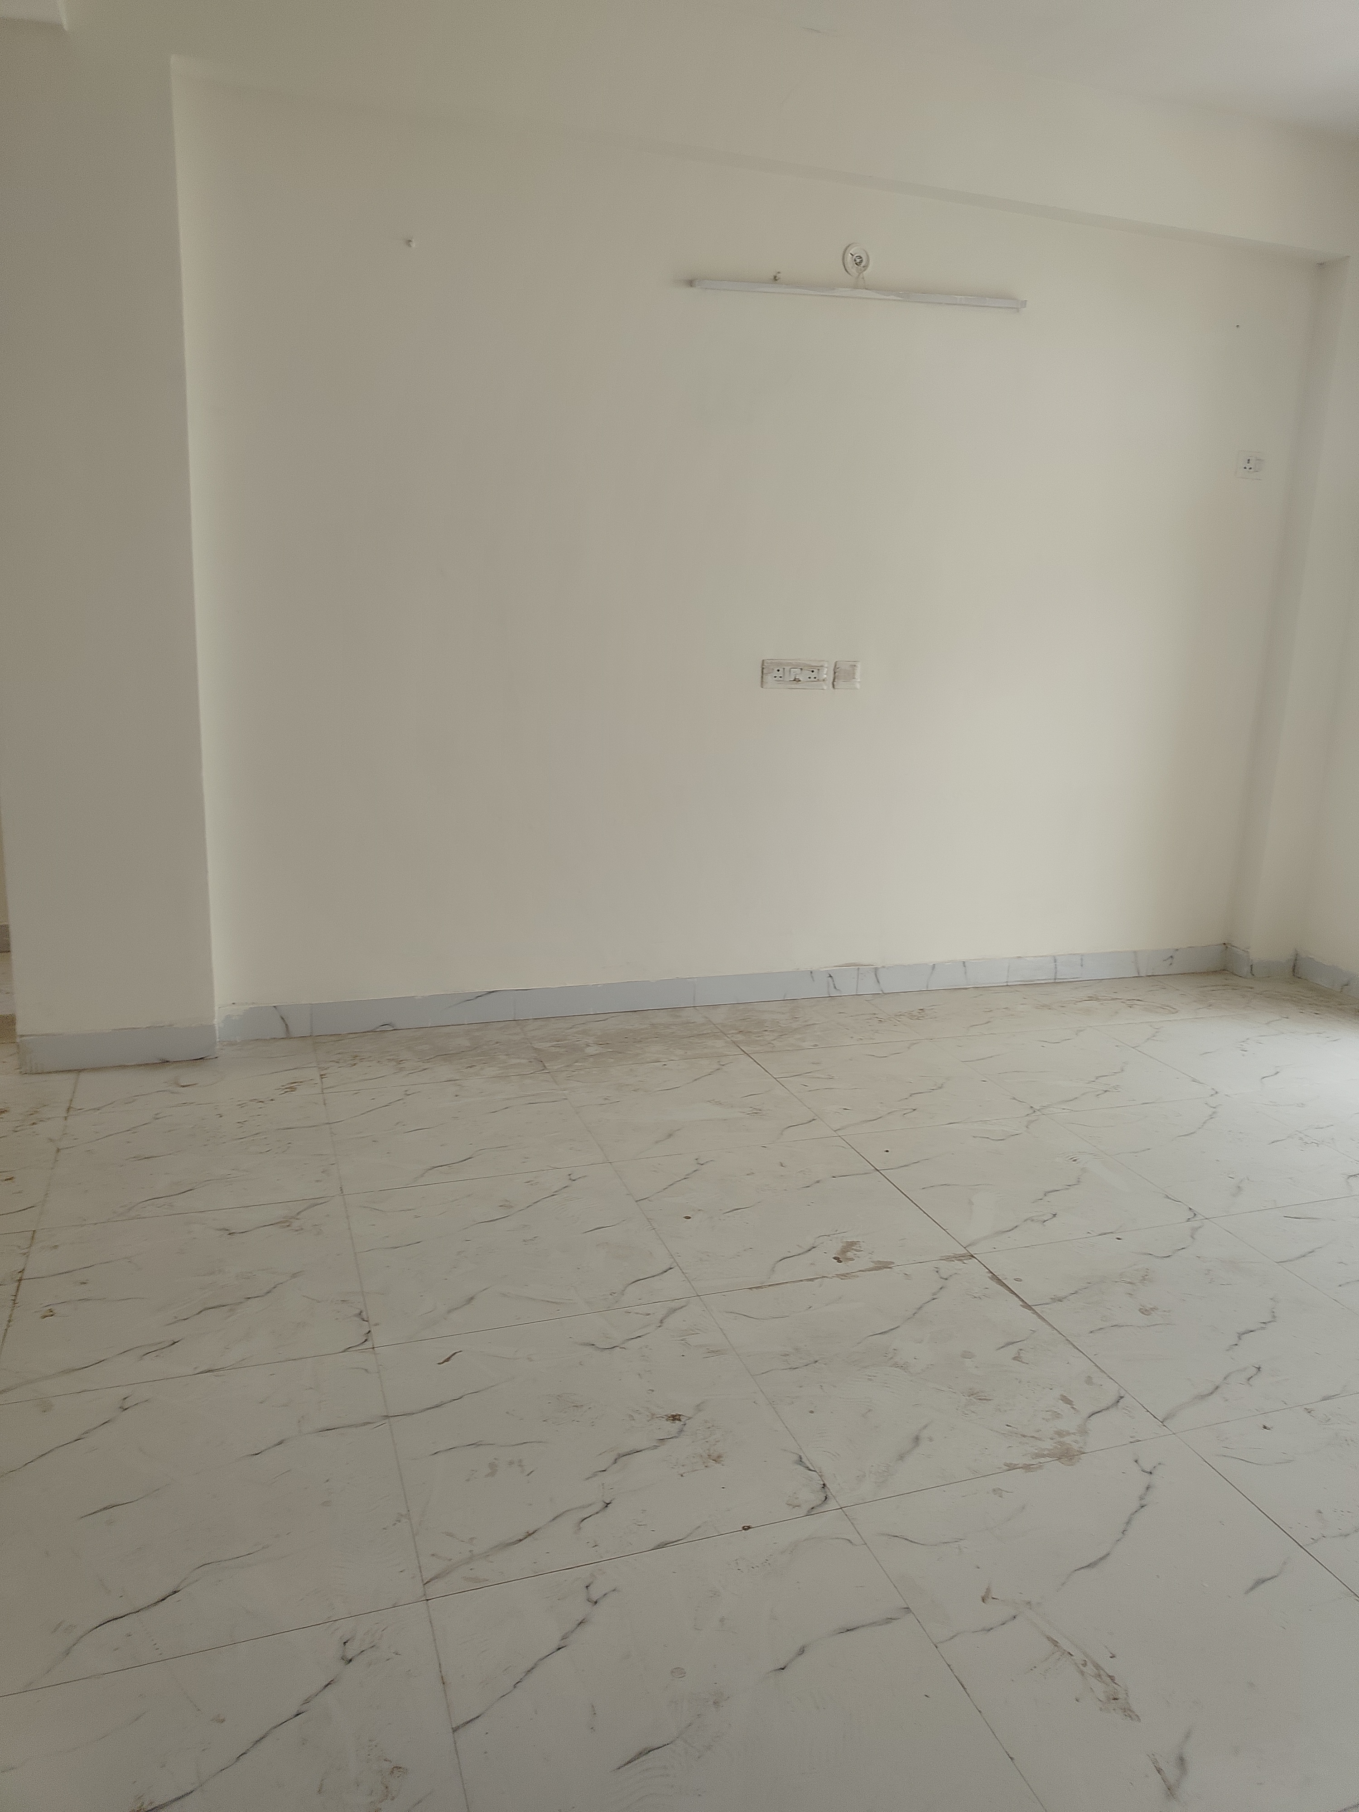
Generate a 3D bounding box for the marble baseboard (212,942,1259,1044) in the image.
[{"bbox_3d":[0.381,0.267,4.211,3.630,0.099,0.020,-2,14,-20],"label":"marble baseboard"}]

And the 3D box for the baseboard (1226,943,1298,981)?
[{"bbox_3d":[2.202,0.208,4.781,0.204,0.099,0.140,-2,14,-20],"label":"baseboard"}]

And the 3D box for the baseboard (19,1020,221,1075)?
[{"bbox_3d":[-1.509,0.384,3.387,0.485,0.099,0.020,-2,14,-20],"label":"baseboard"}]

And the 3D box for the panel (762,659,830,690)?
[{"bbox_3d":[0.367,-0.723,3.938,0.228,0.089,0.020,-2,14,-20],"label":"panel"}]

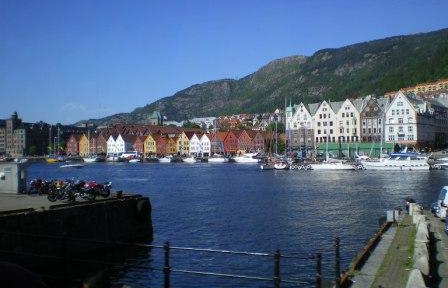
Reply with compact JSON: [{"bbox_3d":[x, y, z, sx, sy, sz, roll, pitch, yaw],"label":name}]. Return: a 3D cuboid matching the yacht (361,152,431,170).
[{"bbox_3d":[54.731,5.194,158.000,20.250,6.120,5.300,-1,-1,31],"label":"yacht"}]

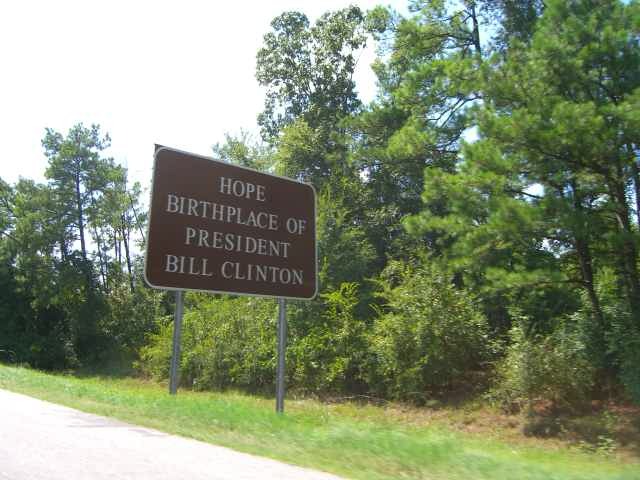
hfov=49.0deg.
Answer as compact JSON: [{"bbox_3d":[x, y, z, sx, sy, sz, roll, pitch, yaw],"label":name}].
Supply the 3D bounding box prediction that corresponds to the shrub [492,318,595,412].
[{"bbox_3d":[5.917,3.322,18.600,2.450,2.250,2.200,0,-8,18],"label":"shrub"}]

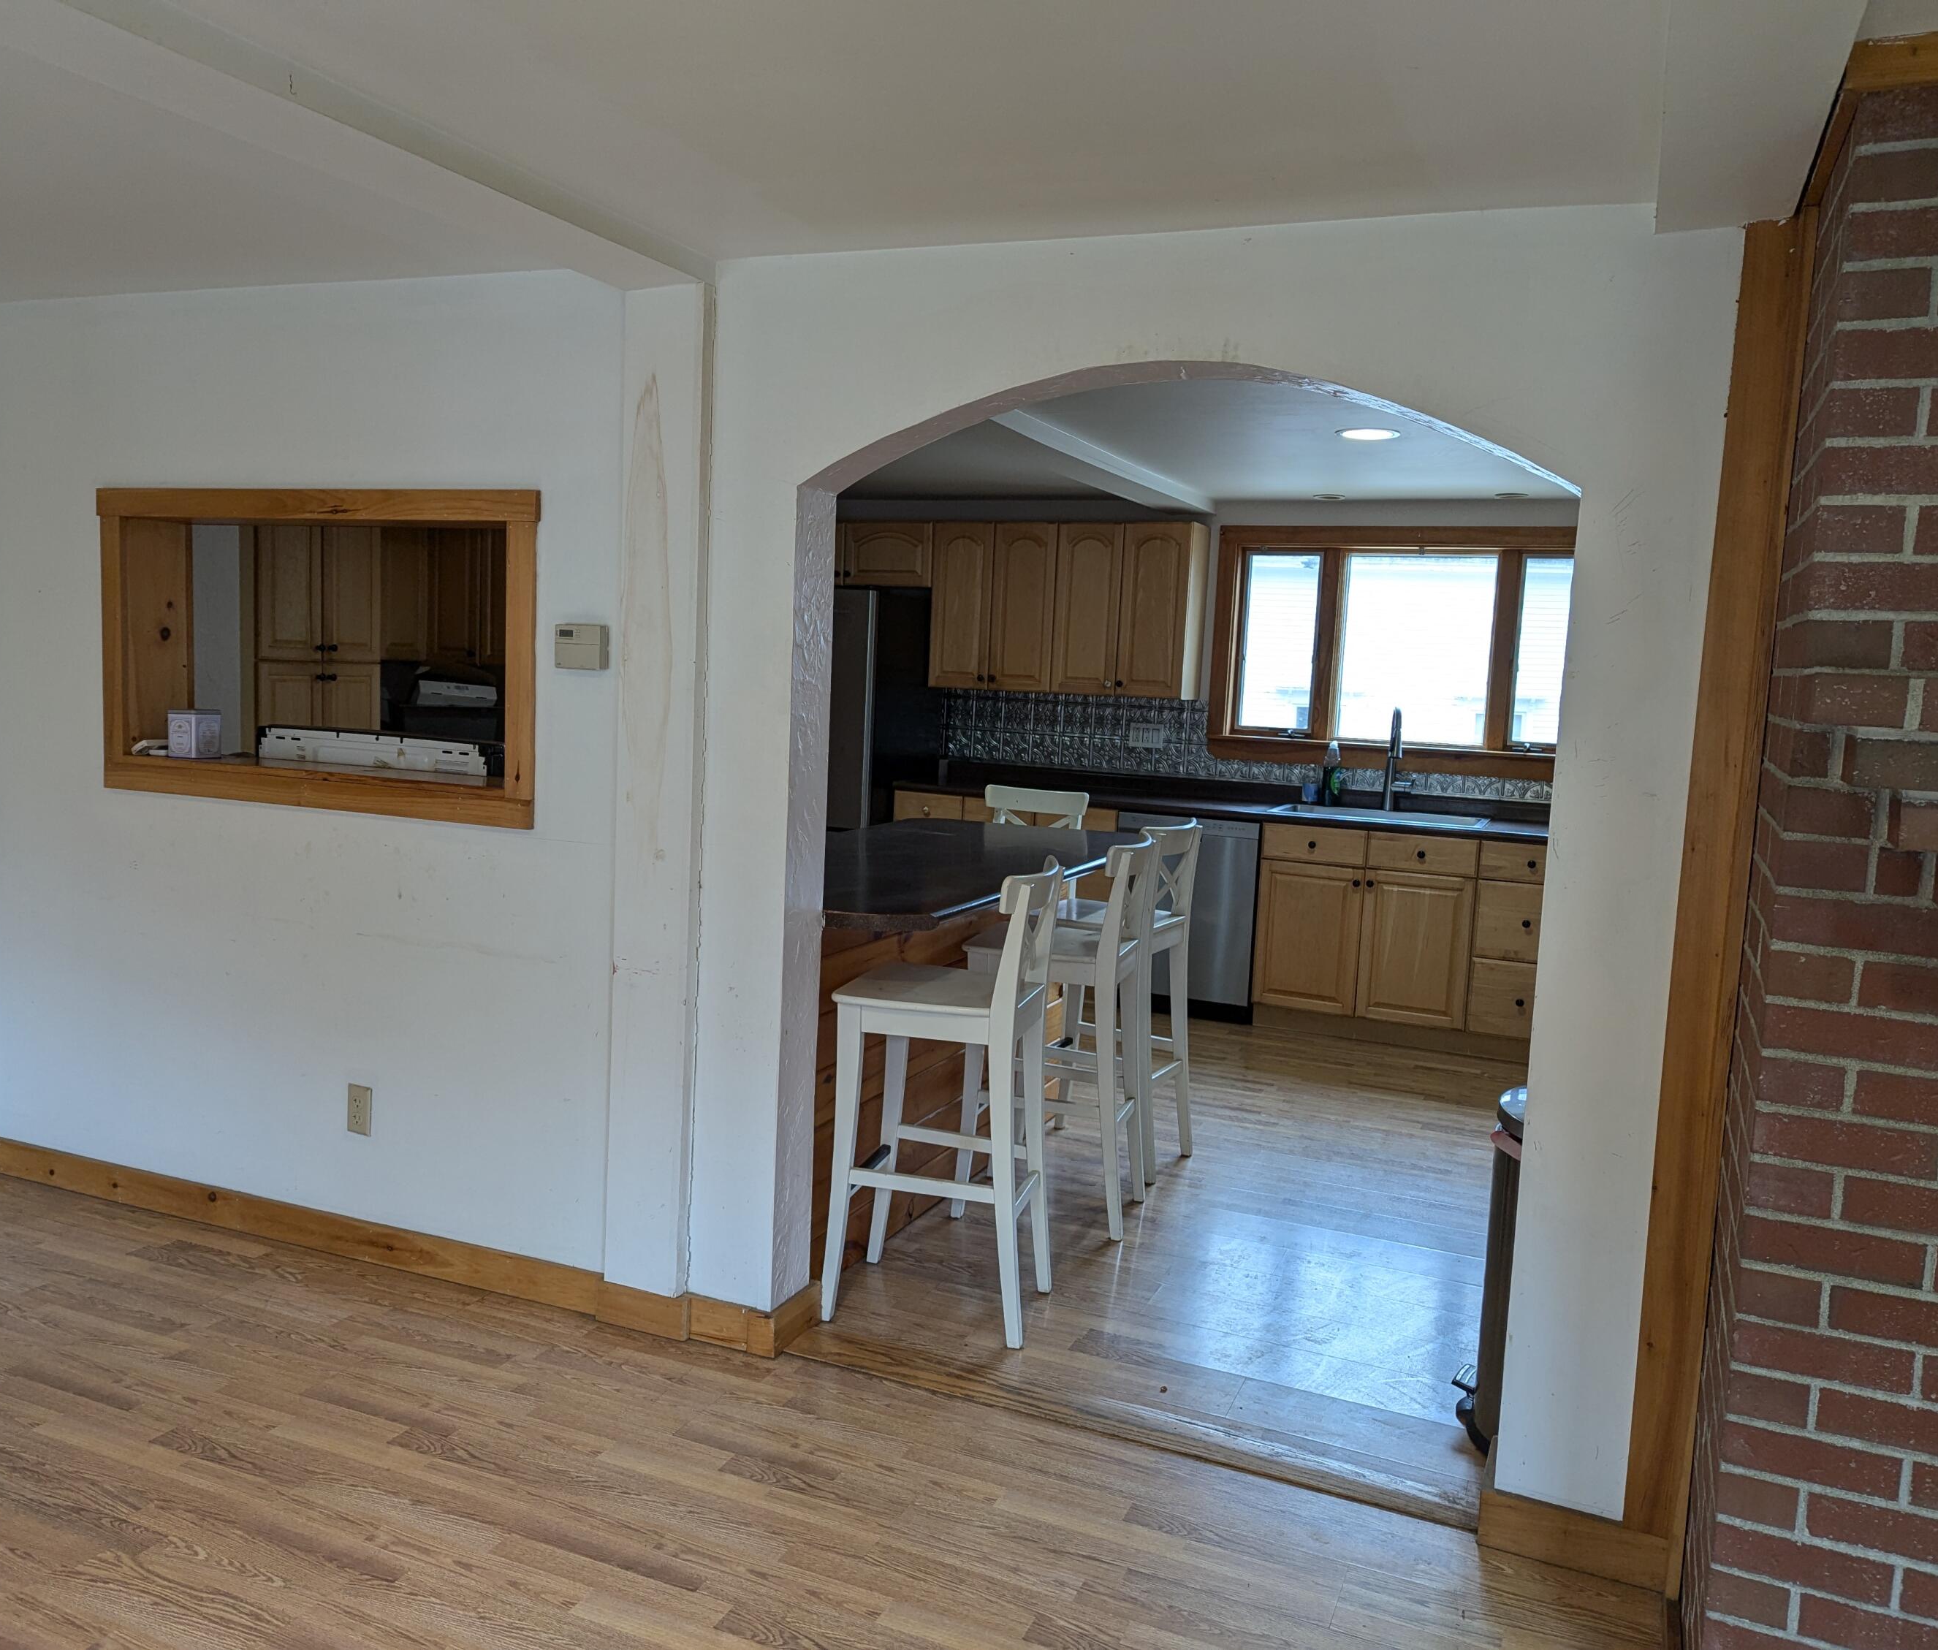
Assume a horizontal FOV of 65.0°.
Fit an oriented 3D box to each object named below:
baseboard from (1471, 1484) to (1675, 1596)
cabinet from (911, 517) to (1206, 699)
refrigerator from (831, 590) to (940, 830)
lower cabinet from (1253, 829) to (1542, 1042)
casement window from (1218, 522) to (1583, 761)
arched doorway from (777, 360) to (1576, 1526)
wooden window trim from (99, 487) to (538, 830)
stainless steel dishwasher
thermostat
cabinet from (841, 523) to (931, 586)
[{"bbox_3d":[1.008,1.186,2.539,0.293,0.100,0.022,5,6,23],"label":"baseboard"},{"bbox_3d":[0.445,-0.985,6.990,1.240,0.752,0.330,5,6,24],"label":"cabinet"},{"bbox_3d":[-0.716,-0.217,7.276,0.900,1.752,0.800,5,6,24],"label":"refrigerator"},{"bbox_3d":[1.854,0.416,6.314,1.206,0.805,0.610,5,6,24],"label":"lower cabinet"},{"bbox_3d":[1.891,-0.786,6.559,1.689,0.967,0.120,5,6,24],"label":"casement window"},{"bbox_3d":[0.320,0.167,2.867,1.432,1.995,0.165,5,6,23],"label":"arched doorway"},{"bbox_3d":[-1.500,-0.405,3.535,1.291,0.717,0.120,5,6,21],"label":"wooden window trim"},{"bbox_3d":[1.013,0.372,6.669,0.616,0.863,0.610,5,6,24],"label":"stainless steel dishwasher"},{"bbox_3d":[-0.808,-0.374,3.198,0.127,0.090,0.030,5,6,21],"label":"thermostat"},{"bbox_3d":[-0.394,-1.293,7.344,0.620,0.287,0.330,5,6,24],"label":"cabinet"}]

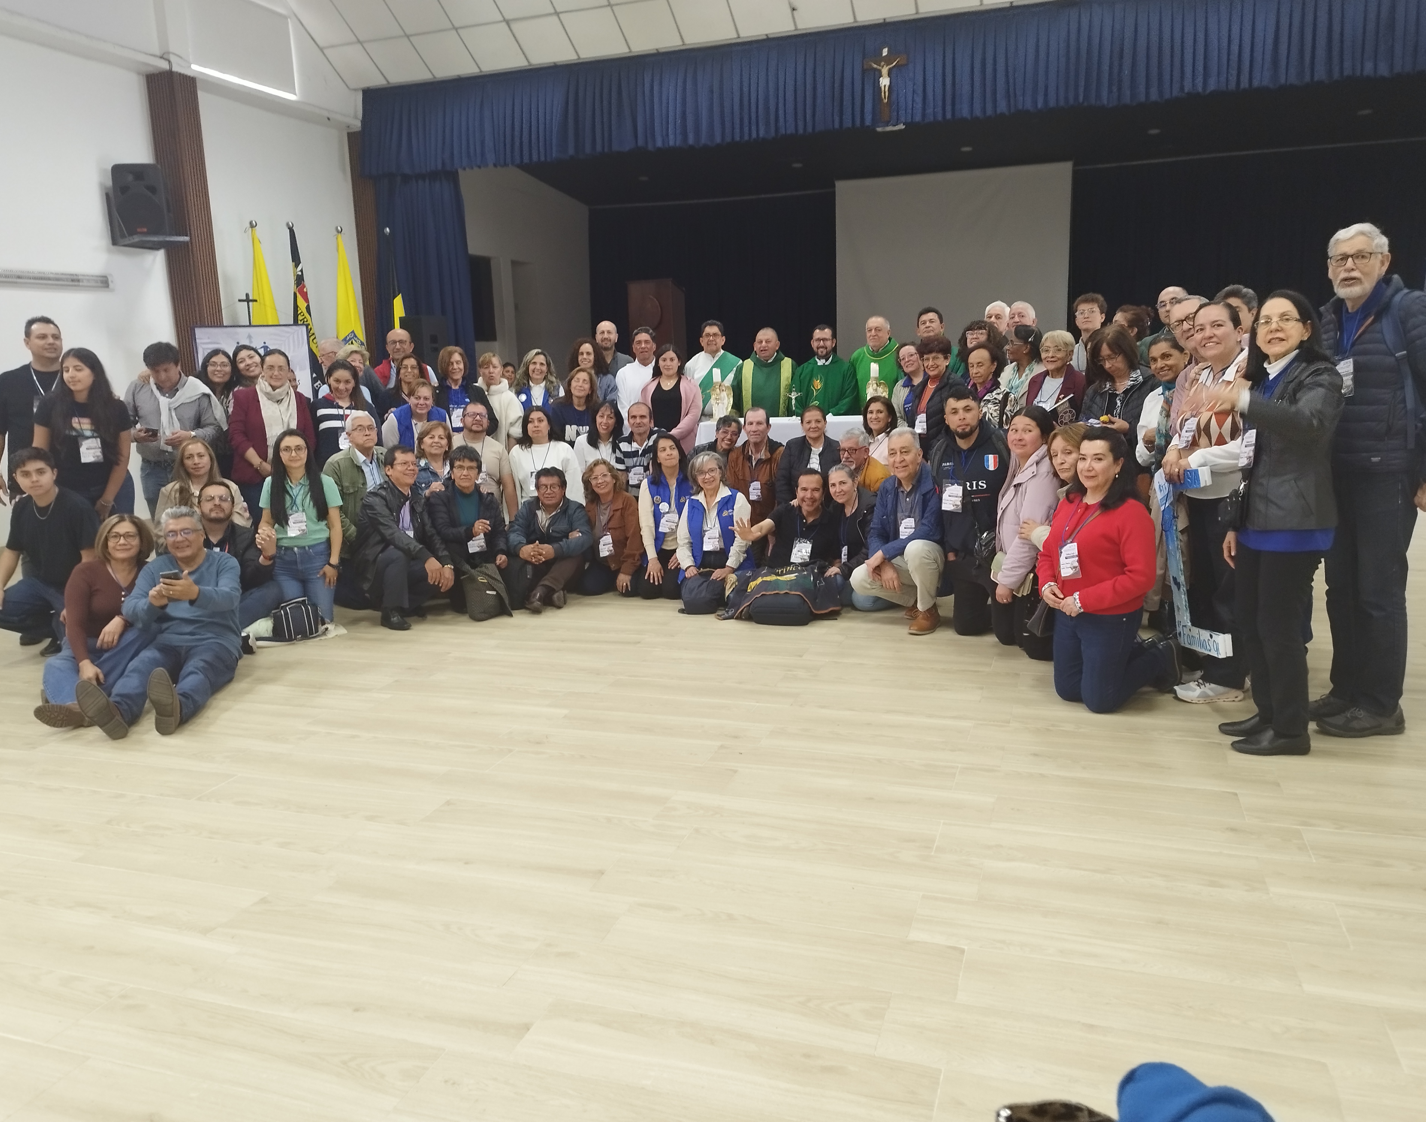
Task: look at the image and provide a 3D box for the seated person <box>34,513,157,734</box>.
[{"bbox_3d":[-2.784,0.208,4.748,0.600,0.800,0.840,-7,13,-23],"label":"seated person"}]

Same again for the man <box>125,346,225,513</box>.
[{"bbox_3d":[-3.265,-0.505,6.332,0.560,1.630,0.400,-6,12,-21],"label":"man"}]

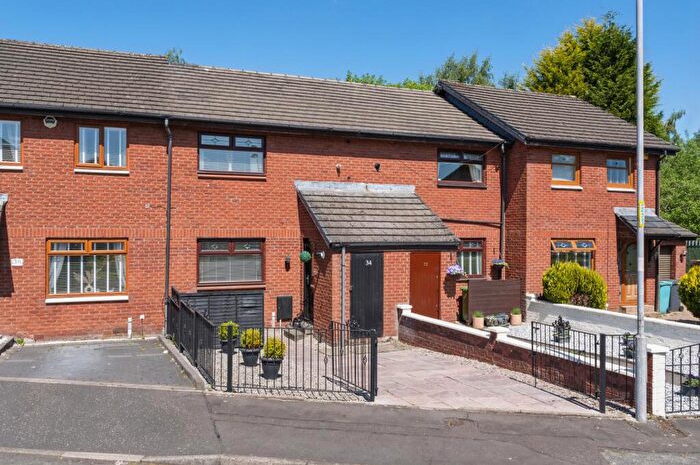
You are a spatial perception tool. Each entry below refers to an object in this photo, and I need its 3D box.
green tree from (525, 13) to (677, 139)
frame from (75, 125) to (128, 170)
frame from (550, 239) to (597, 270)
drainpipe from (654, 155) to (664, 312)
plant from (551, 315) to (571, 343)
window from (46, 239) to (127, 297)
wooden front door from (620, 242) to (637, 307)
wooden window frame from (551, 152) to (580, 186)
[{"bbox_3d":[12.881,-4.315,30.052,7.800,13.700,7.500,0,-1,-23],"label":"green tree"},{"bbox_3d":[-5.697,-1.981,13.438,1.113,1.015,0.120,0,-1,-23],"label":"frame"},{"bbox_3d":[6.809,0.804,17.818,1.762,1.200,0.140,0,-1,-23],"label":"frame"},{"bbox_3d":[10.165,-0.008,18.987,0.090,5.160,0.300,0,-1,-23],"label":"drainpipe"},{"bbox_3d":[4.332,1.968,11.930,0.370,0.530,0.360,0,-1,-23],"label":"plant"},{"bbox_3d":[-5.959,0.814,13.296,1.705,1.332,0.120,0,-1,-23],"label":"window"},{"bbox_3d":[9.086,1.312,18.717,0.983,2.047,0.090,0,0,-22],"label":"wooden front door"},{"bbox_3d":[6.541,-1.956,17.769,1.183,1.028,0.100,0,-1,-23],"label":"wooden window frame"}]

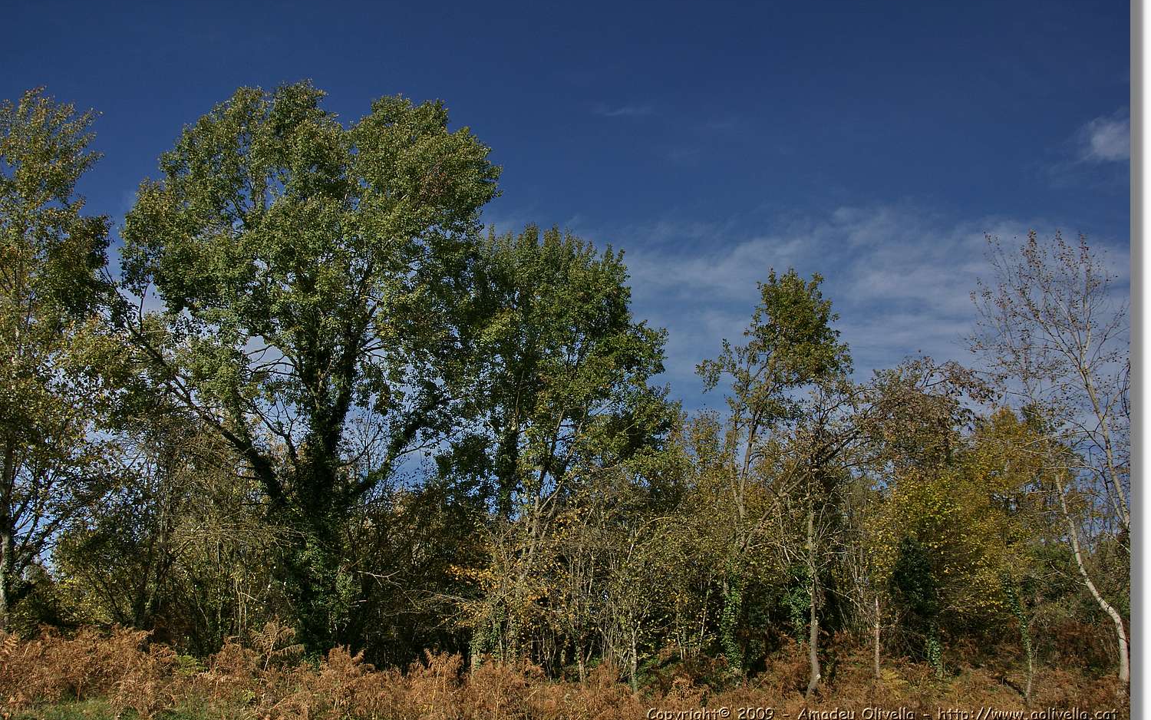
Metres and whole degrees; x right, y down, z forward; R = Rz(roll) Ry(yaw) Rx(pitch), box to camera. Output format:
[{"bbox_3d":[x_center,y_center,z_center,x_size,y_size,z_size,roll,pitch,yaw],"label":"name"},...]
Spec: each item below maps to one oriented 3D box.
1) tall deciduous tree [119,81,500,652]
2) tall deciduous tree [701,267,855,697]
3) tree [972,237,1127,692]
[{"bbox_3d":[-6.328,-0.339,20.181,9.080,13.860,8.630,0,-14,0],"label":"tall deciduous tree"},{"bbox_3d":[3.843,2.057,16.492,3.000,8.030,3.000,0,-14,0],"label":"tall deciduous tree"},{"bbox_3d":[9.519,1.614,16.603,3.640,8.790,3.450,0,-14,0],"label":"tree"}]

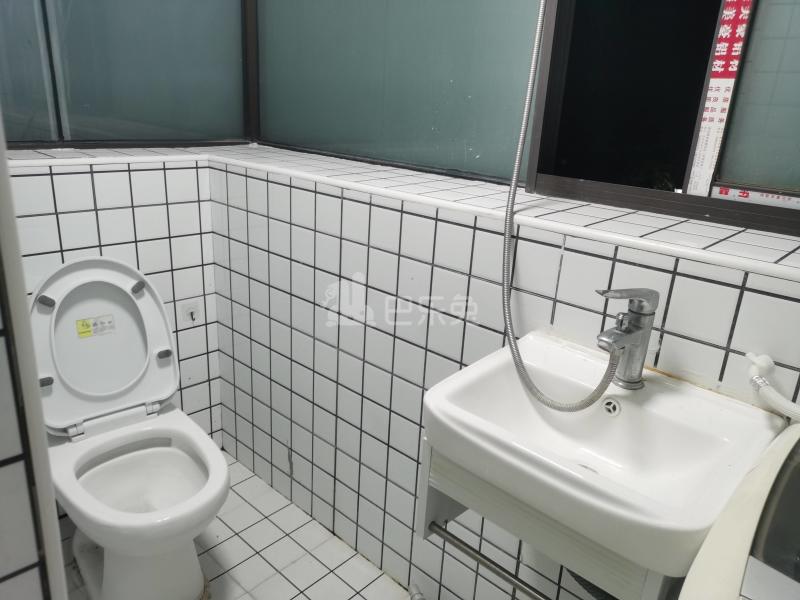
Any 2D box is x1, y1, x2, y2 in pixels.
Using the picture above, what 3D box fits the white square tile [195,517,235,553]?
[{"bbox_3d":[-0.542,0.684,1.814,0.097,0.010,0.097,20,27,39],"label":"white square tile"}]

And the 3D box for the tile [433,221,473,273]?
[{"bbox_3d":[0.116,-0.111,1.314,0.097,0.097,0.010,19,25,39],"label":"tile"}]

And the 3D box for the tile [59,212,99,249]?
[{"bbox_3d":[-0.868,-0.188,1.685,0.097,0.097,0.010,-14,25,-41],"label":"tile"}]

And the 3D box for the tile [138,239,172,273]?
[{"bbox_3d":[-0.733,-0.132,1.856,0.097,0.097,0.010,-14,26,-41],"label":"tile"}]

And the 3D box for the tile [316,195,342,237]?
[{"bbox_3d":[-0.177,-0.214,1.567,0.097,0.097,0.010,19,25,39],"label":"tile"}]

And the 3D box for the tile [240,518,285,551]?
[{"bbox_3d":[-0.399,0.687,1.813,0.098,0.009,0.098,19,25,39],"label":"tile"}]

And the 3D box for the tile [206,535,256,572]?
[{"bbox_3d":[-0.470,0.711,1.751,0.097,0.010,0.097,20,27,39],"label":"tile"}]

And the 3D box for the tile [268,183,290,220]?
[{"bbox_3d":[-0.323,-0.265,1.693,0.097,0.097,0.010,19,25,39],"label":"tile"}]

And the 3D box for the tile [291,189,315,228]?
[{"bbox_3d":[-0.250,-0.239,1.630,0.097,0.097,0.010,19,25,39],"label":"tile"}]

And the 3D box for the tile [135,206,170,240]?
[{"bbox_3d":[-0.727,-0.227,1.823,0.097,0.097,0.010,-14,26,-41],"label":"tile"}]

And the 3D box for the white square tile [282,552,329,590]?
[{"bbox_3d":[-0.256,0.741,1.694,0.097,0.010,0.097,20,27,39],"label":"white square tile"}]

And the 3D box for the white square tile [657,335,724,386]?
[{"bbox_3d":[0.477,0.112,1.032,0.098,0.098,0.010,19,25,39],"label":"white square tile"}]

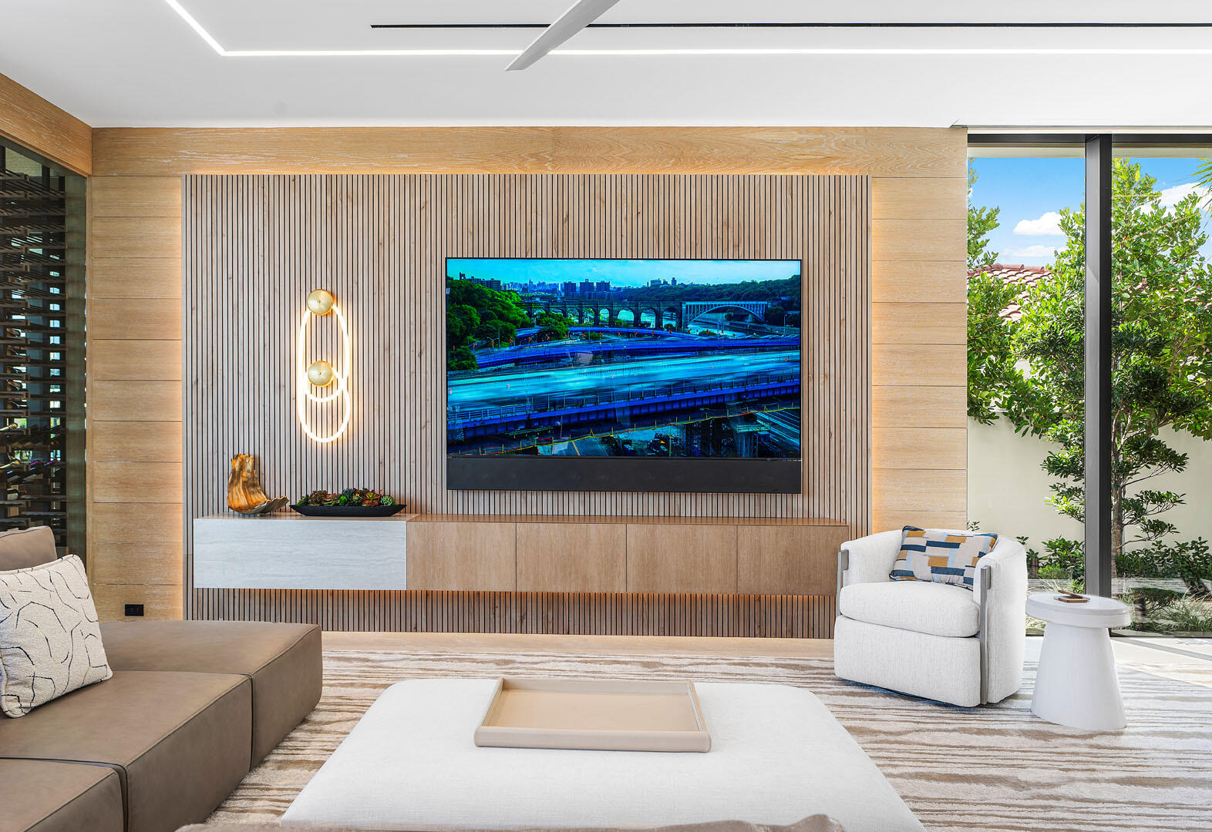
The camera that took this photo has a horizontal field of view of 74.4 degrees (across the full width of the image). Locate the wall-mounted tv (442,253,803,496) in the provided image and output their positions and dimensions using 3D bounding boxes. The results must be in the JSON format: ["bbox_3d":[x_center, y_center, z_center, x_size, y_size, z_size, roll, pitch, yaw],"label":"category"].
[{"bbox_3d":[0.111,-0.249,4.920,2.178,1.426,0.070,0,0,1],"label":"wall-mounted tv"}]

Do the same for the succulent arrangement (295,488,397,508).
[{"bbox_3d":[-1.577,0.498,4.830,0.620,0.130,0.180,0,0,1],"label":"succulent arrangement"}]

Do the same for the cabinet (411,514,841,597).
[{"bbox_3d":[0.122,0.822,4.775,2.547,0.400,0.365,0,0,1],"label":"cabinet"}]

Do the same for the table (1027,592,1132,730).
[{"bbox_3d":[2.151,1.103,3.640,0.415,0.515,0.415,0,0,1],"label":"table"}]

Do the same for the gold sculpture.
[{"bbox_3d":[-2.113,0.414,4.840,0.365,0.365,0.200,0,0,1],"label":"gold sculpture"}]

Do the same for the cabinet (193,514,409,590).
[{"bbox_3d":[-1.765,0.802,4.795,1.228,0.401,0.365,0,0,1],"label":"cabinet"}]

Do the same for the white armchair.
[{"bbox_3d":[1.700,0.993,4.118,0.775,0.735,0.800,0,0,42],"label":"white armchair"}]

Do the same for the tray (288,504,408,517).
[{"bbox_3d":[-1.559,0.574,4.830,0.700,0.068,0.200,0,0,1],"label":"tray"}]

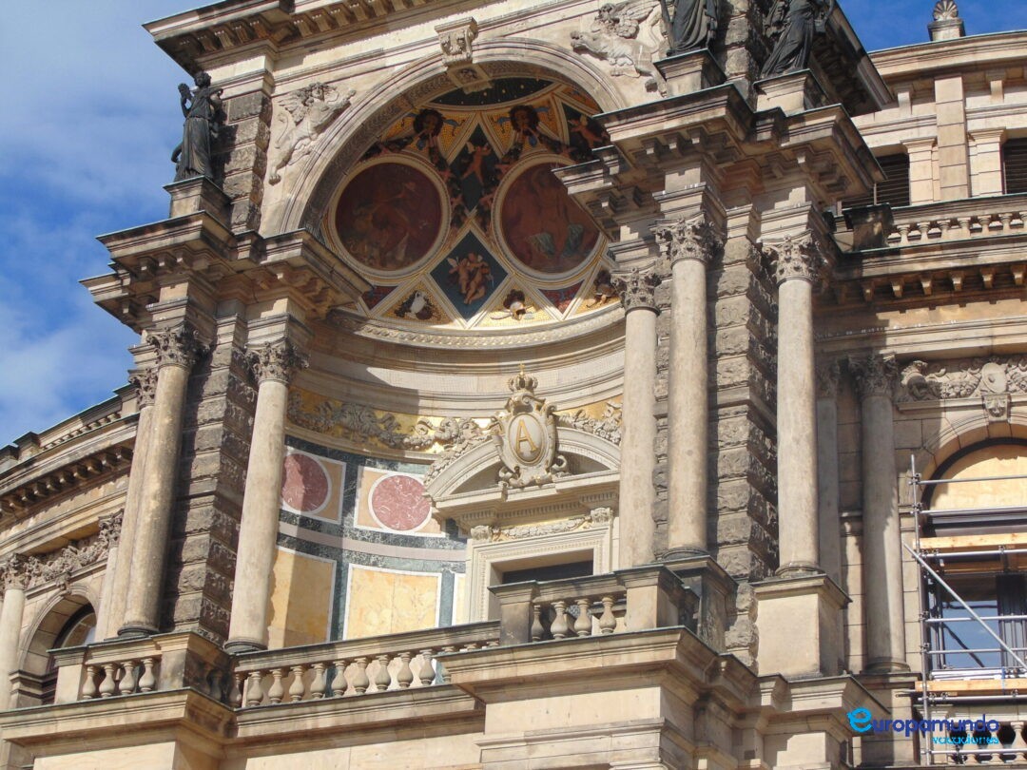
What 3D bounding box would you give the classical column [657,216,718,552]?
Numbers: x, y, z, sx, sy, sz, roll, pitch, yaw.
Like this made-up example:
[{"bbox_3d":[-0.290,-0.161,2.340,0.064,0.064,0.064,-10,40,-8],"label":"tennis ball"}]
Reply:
[{"bbox_3d":[2.183,0.149,26.293,0.724,4.813,0.724,2,-26,1],"label":"classical column"}]

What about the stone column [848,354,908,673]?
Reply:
[{"bbox_3d":[5.186,1.774,29.749,0.680,4.781,0.680,-10,-28,25],"label":"stone column"}]

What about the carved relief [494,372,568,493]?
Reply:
[{"bbox_3d":[0.247,0.710,33.598,1.300,1.891,0.520,-10,-28,25],"label":"carved relief"}]

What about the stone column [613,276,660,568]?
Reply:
[{"bbox_3d":[1.644,0.739,27.549,0.724,4.813,0.724,2,-26,1],"label":"stone column"}]

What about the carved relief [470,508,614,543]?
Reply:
[{"bbox_3d":[0.424,2.239,33.391,2.480,0.289,0.270,-10,-28,25],"label":"carved relief"}]

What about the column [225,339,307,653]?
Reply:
[{"bbox_3d":[-3.598,1.729,30.092,0.724,4.813,0.724,-10,-29,25],"label":"column"}]

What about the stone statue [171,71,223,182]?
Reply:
[{"bbox_3d":[-5.093,-4.167,34.386,0.800,2.295,0.640,-10,-28,25],"label":"stone statue"}]

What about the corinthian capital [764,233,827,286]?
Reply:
[{"bbox_3d":[3.925,-1.673,29.509,0.710,0.582,0.710,-10,-28,25],"label":"corinthian capital"}]

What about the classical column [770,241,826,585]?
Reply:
[{"bbox_3d":[3.559,0.337,26.537,0.724,4.813,0.724,-10,-29,25],"label":"classical column"}]

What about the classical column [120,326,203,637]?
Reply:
[{"bbox_3d":[-5.017,1.452,29.671,0.724,4.813,0.724,-10,-29,25],"label":"classical column"}]

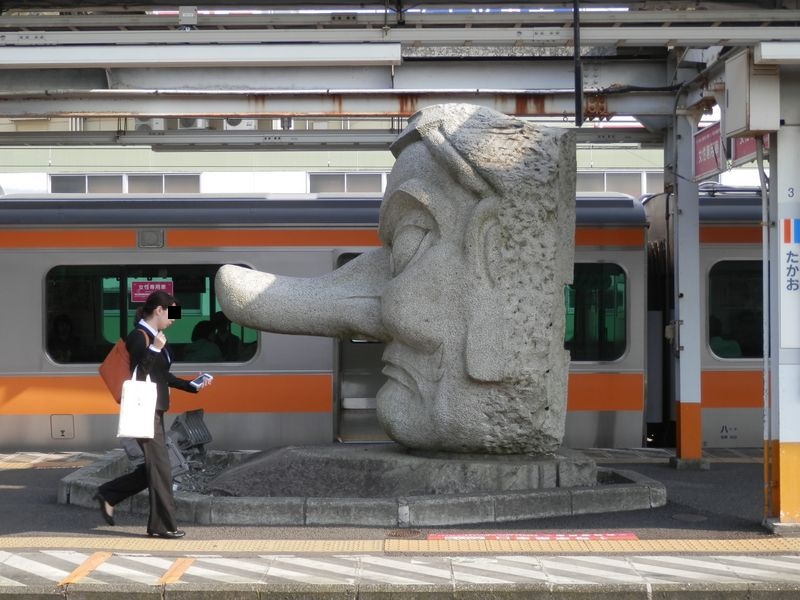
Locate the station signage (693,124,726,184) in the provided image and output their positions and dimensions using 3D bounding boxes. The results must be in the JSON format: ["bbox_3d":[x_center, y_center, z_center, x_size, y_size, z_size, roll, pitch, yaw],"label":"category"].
[{"bbox_3d":[2.455,-1.170,9.930,0.060,0.400,1.170,0,0,1],"label":"station signage"}]

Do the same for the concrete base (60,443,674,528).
[{"bbox_3d":[-0.260,1.300,9.450,4.360,0.320,2.800,0,0,1],"label":"concrete base"}]

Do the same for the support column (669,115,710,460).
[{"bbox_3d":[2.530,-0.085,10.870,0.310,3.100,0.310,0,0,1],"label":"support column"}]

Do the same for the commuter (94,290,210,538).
[{"bbox_3d":[-1.530,0.710,7.750,0.720,1.520,0.500,0,0,1],"label":"commuter"}]

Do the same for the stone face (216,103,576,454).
[{"bbox_3d":[-0.050,-0.160,9.500,2.680,2.600,1.400,0,0,2],"label":"stone face"}]

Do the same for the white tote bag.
[{"bbox_3d":[-1.585,0.630,7.560,0.240,0.430,0.090,3,0,0],"label":"white tote bag"}]

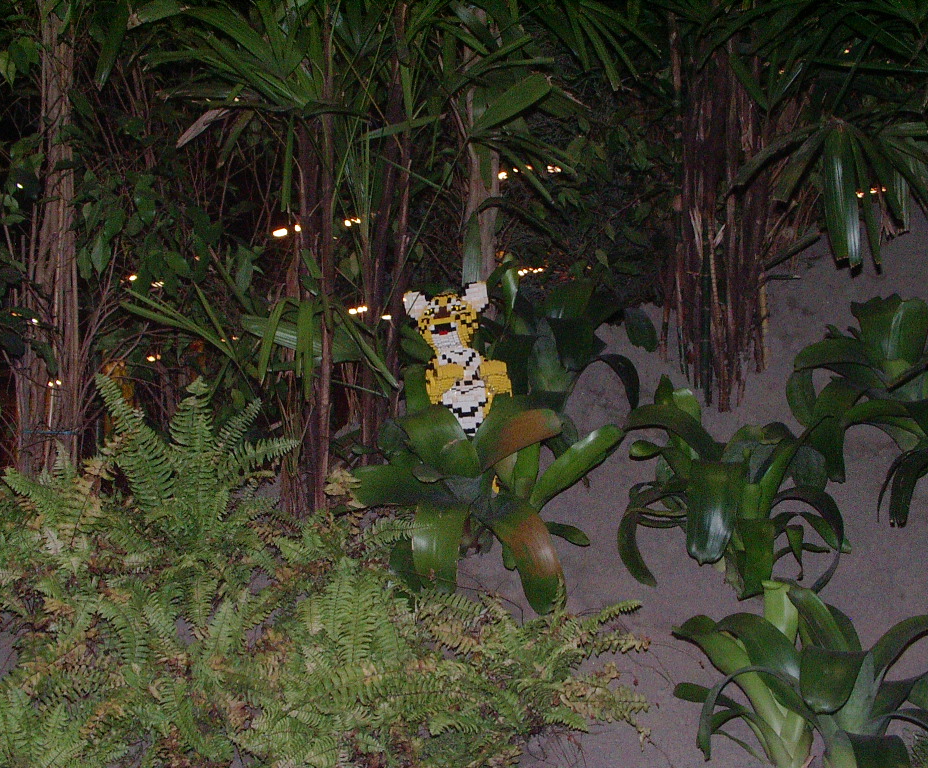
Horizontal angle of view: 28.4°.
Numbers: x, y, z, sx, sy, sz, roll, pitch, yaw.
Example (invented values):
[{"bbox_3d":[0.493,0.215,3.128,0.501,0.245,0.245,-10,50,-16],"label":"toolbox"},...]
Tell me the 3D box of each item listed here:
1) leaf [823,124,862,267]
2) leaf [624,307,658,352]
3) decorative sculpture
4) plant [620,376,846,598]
[{"bbox_3d":[0.753,-0.375,3.650,0.080,0.280,0.070,0,8,0],"label":"leaf"},{"bbox_3d":[0.376,-0.115,3.880,0.070,0.097,0.035,0,8,0],"label":"leaf"},{"bbox_3d":[-0.007,-0.003,3.600,0.220,0.390,0.210,-4,8,9],"label":"decorative sculpture"},{"bbox_3d":[0.492,0.189,3.350,0.410,0.360,0.390,0,8,0],"label":"plant"}]

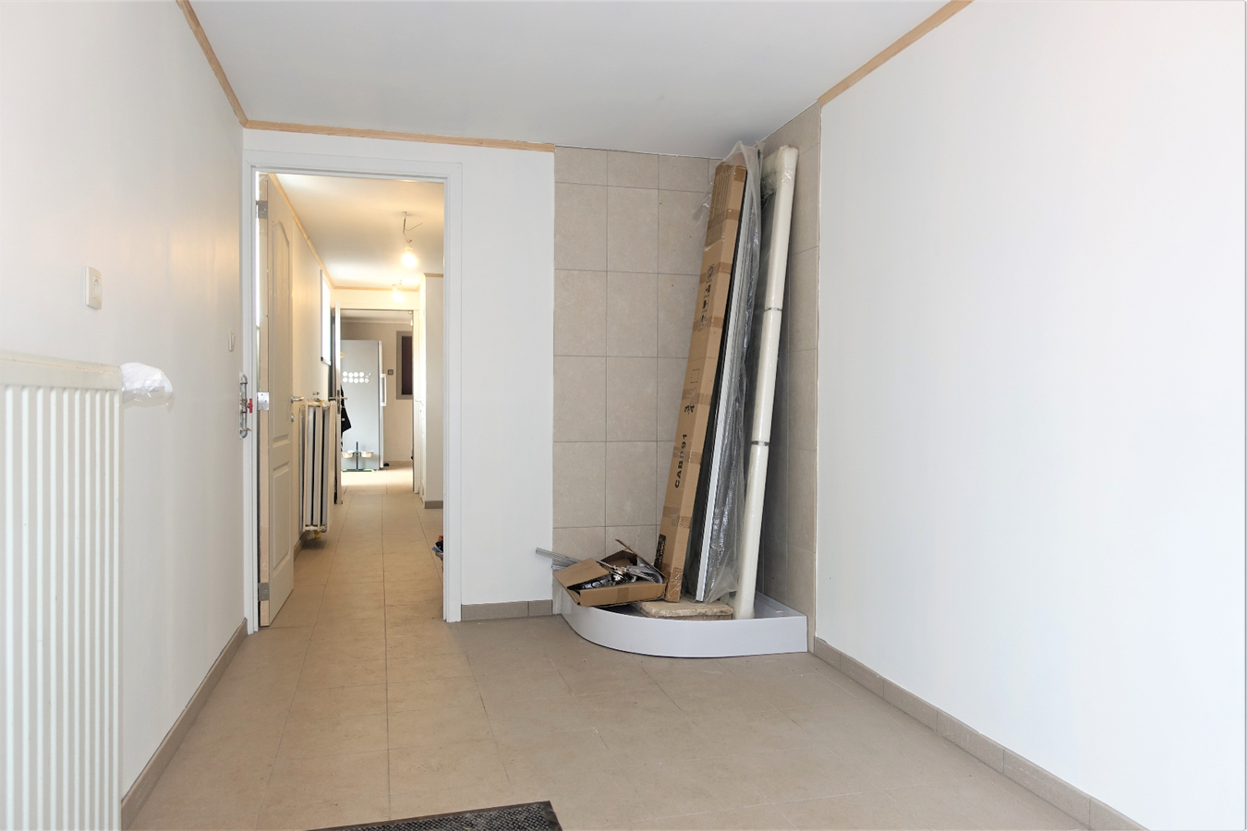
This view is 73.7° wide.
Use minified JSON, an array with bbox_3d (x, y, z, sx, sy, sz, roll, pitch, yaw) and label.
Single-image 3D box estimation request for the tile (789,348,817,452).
[{"bbox_3d":[0.730,-0.062,3.368,0.010,0.400,0.227,0,1,-16],"label":"tile"}]

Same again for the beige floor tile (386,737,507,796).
[{"bbox_3d":[-0.479,0.949,2.242,0.301,0.010,0.286,0,1,-16],"label":"beige floor tile"}]

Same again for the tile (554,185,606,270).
[{"bbox_3d":[-0.197,-0.874,3.865,0.253,0.400,0.010,0,1,-16],"label":"tile"}]

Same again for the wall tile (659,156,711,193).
[{"bbox_3d":[0.293,-1.167,4.019,0.250,0.166,0.010,0,1,-14],"label":"wall tile"}]

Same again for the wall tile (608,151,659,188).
[{"bbox_3d":[0.047,-1.168,3.962,0.250,0.165,0.010,0,1,-14],"label":"wall tile"}]

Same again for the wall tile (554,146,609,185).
[{"bbox_3d":[-0.195,-1.157,3.862,0.253,0.168,0.010,0,1,-16],"label":"wall tile"}]

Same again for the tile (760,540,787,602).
[{"bbox_3d":[0.663,0.747,3.640,0.010,0.405,0.253,0,1,-16],"label":"tile"}]

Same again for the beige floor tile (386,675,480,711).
[{"bbox_3d":[-0.636,0.940,2.791,0.301,0.010,0.286,0,1,-16],"label":"beige floor tile"}]

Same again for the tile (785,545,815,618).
[{"bbox_3d":[0.730,0.742,3.402,0.012,0.401,0.230,0,1,-16],"label":"tile"}]

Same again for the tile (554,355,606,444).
[{"bbox_3d":[-0.204,-0.076,3.888,0.252,0.400,0.012,0,1,-16],"label":"tile"}]

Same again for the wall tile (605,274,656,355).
[{"bbox_3d":[0.044,-0.476,3.952,0.252,0.400,0.012,0,1,-16],"label":"wall tile"}]

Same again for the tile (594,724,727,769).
[{"bbox_3d":[0.099,0.980,2.486,0.302,0.010,0.300,0,1,-15],"label":"tile"}]

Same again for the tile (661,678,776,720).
[{"bbox_3d":[0.314,0.955,2.788,0.303,0.012,0.288,0,1,-16],"label":"tile"}]

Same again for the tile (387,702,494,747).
[{"bbox_3d":[-0.559,0.953,2.535,0.303,0.012,0.288,0,1,-16],"label":"tile"}]

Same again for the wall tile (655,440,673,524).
[{"bbox_3d":[0.282,0.327,4.036,0.252,0.400,0.012,0,1,-16],"label":"wall tile"}]

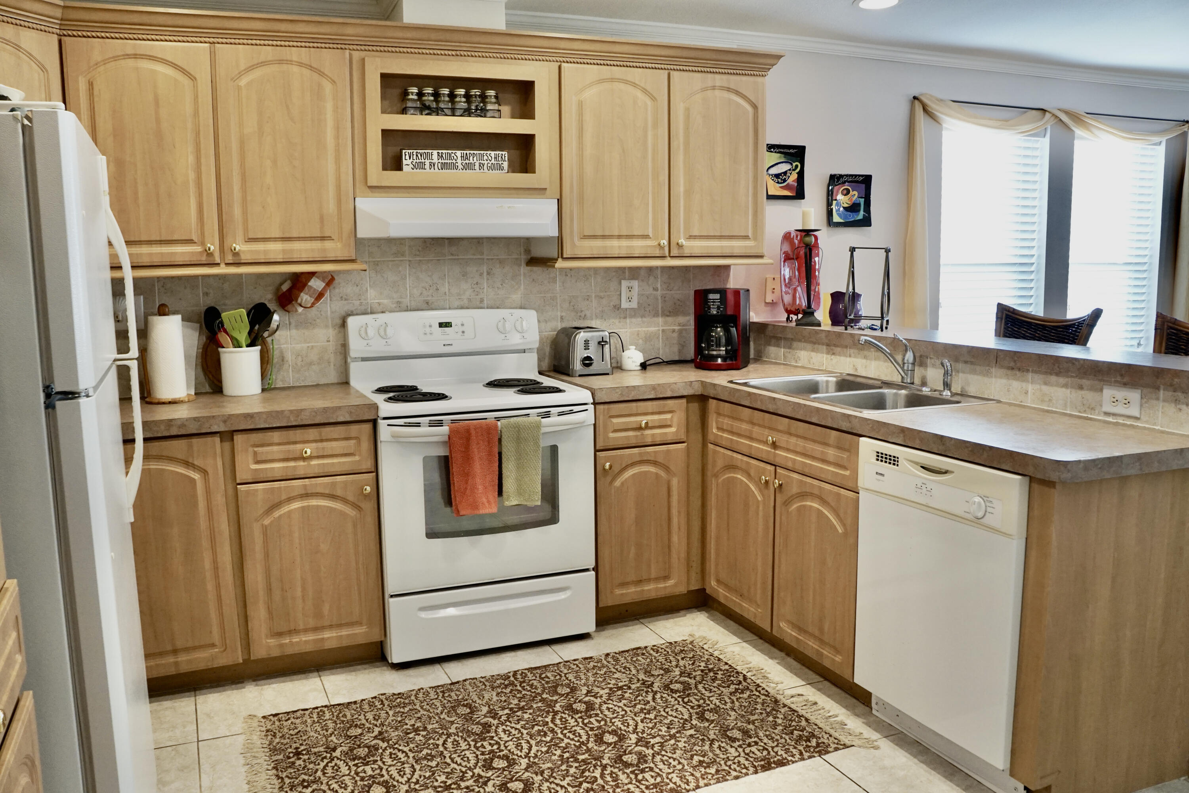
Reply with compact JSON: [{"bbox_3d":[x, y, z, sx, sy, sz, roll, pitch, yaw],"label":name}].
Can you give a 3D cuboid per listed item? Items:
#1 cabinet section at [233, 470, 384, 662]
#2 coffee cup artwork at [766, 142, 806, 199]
[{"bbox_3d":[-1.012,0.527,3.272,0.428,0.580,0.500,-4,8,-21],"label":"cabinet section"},{"bbox_3d":[0.863,-1.021,4.219,0.240,0.245,0.035,-4,8,-23],"label":"coffee cup artwork"}]

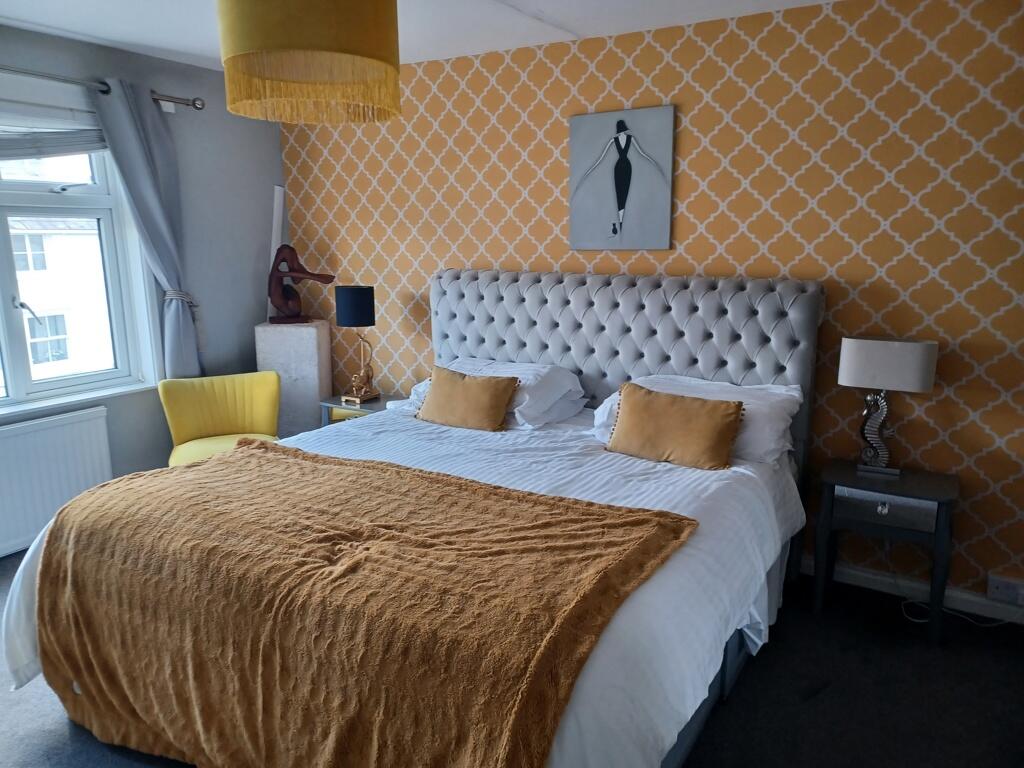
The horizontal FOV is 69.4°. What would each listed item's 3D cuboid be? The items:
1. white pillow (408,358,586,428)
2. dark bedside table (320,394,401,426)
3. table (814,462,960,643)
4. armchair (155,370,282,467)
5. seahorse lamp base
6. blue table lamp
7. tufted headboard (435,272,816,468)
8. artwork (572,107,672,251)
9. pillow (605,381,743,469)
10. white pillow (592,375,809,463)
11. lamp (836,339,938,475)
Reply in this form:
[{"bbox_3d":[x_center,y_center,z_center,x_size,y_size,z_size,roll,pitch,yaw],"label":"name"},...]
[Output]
[{"bbox_3d":[-0.100,0.033,3.337,0.780,0.180,0.440,7,44,32],"label":"white pillow"},{"bbox_3d":[-0.789,0.371,4.194,0.450,0.555,0.330,7,14,32],"label":"dark bedside table"},{"bbox_3d":[1.424,0.626,2.835,0.450,0.555,0.320,6,14,30],"label":"table"},{"bbox_3d":[-1.416,0.390,3.638,0.550,0.775,0.600,-5,13,-17],"label":"armchair"},{"bbox_3d":[1.395,0.178,2.794,0.150,0.338,0.085,7,14,32],"label":"seahorse lamp base"},{"bbox_3d":[-0.855,-0.221,4.111,0.210,0.640,0.210,-1,12,0],"label":"blue table lamp"},{"bbox_3d":[0.414,0.100,3.443,1.855,1.220,0.210,7,14,32],"label":"tufted headboard"},{"bbox_3d":[0.484,-0.903,3.305,0.500,0.600,0.030,7,14,32],"label":"artwork"},{"bbox_3d":[0.587,0.146,2.692,0.480,0.130,0.300,7,57,32],"label":"pillow"},{"bbox_3d":[0.683,0.125,2.844,0.770,0.180,0.440,7,44,32],"label":"white pillow"},{"bbox_3d":[1.397,0.091,2.780,0.315,0.515,0.170,6,14,29],"label":"lamp"}]

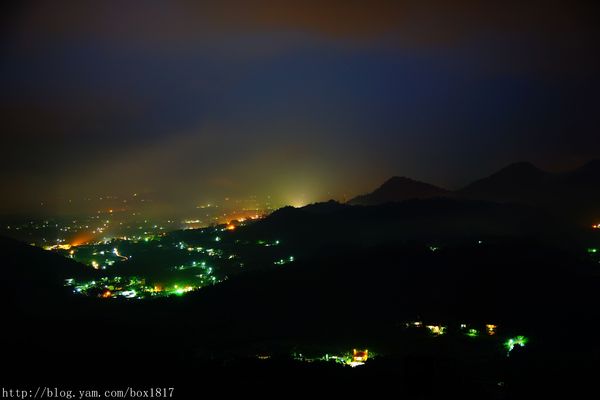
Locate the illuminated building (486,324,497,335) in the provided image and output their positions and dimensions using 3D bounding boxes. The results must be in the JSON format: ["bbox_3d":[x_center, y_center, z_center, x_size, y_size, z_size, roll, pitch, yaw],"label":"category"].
[{"bbox_3d":[188.310,127.340,590.000,9.500,7.500,9.000,0,1,18],"label":"illuminated building"}]

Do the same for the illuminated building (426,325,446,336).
[{"bbox_3d":[134.220,128.320,590.000,18.500,8.500,11.000,0,1,13],"label":"illuminated building"}]

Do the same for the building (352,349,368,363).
[{"bbox_3d":[50.420,129.580,500.000,12.500,9.000,10.000,0,1,6],"label":"building"}]

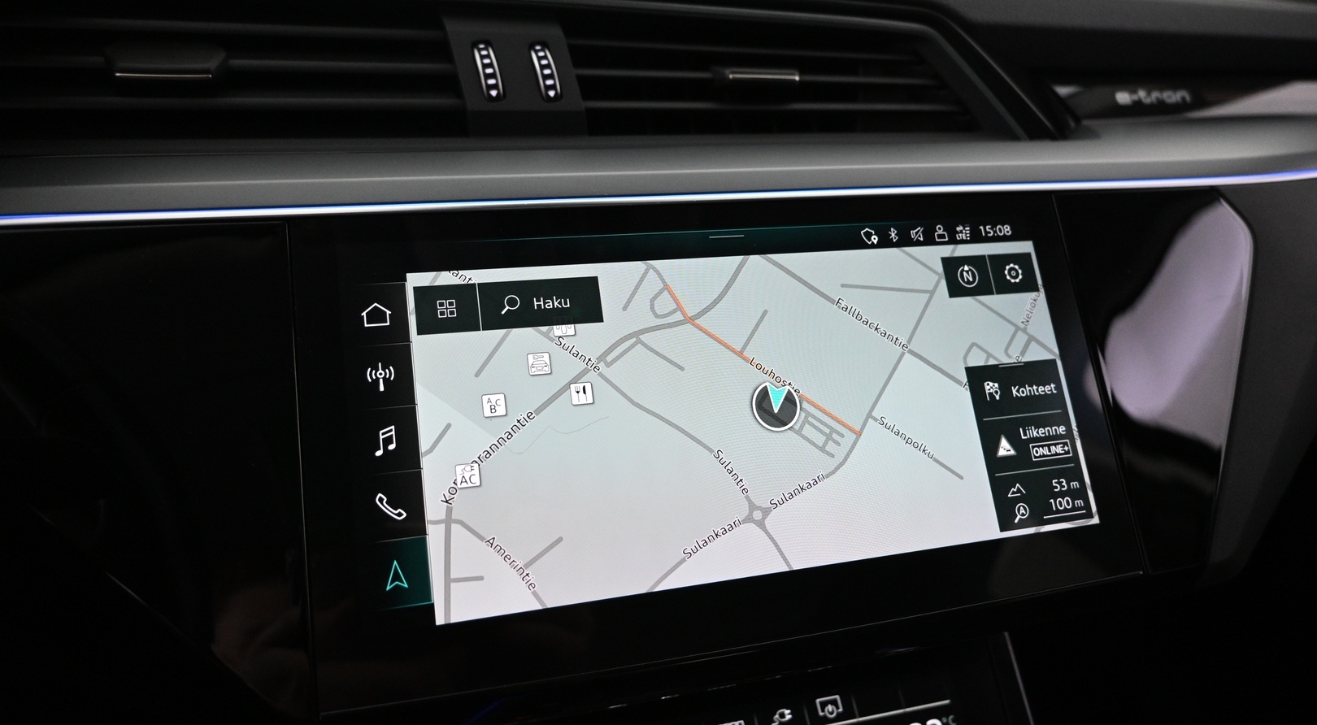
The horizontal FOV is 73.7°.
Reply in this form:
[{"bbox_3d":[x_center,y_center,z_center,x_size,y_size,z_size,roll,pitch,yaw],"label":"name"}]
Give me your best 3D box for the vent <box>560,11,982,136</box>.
[{"bbox_3d":[0.047,-0.106,0.338,0.176,0.043,0.038,-7,0,-23],"label":"vent"}]

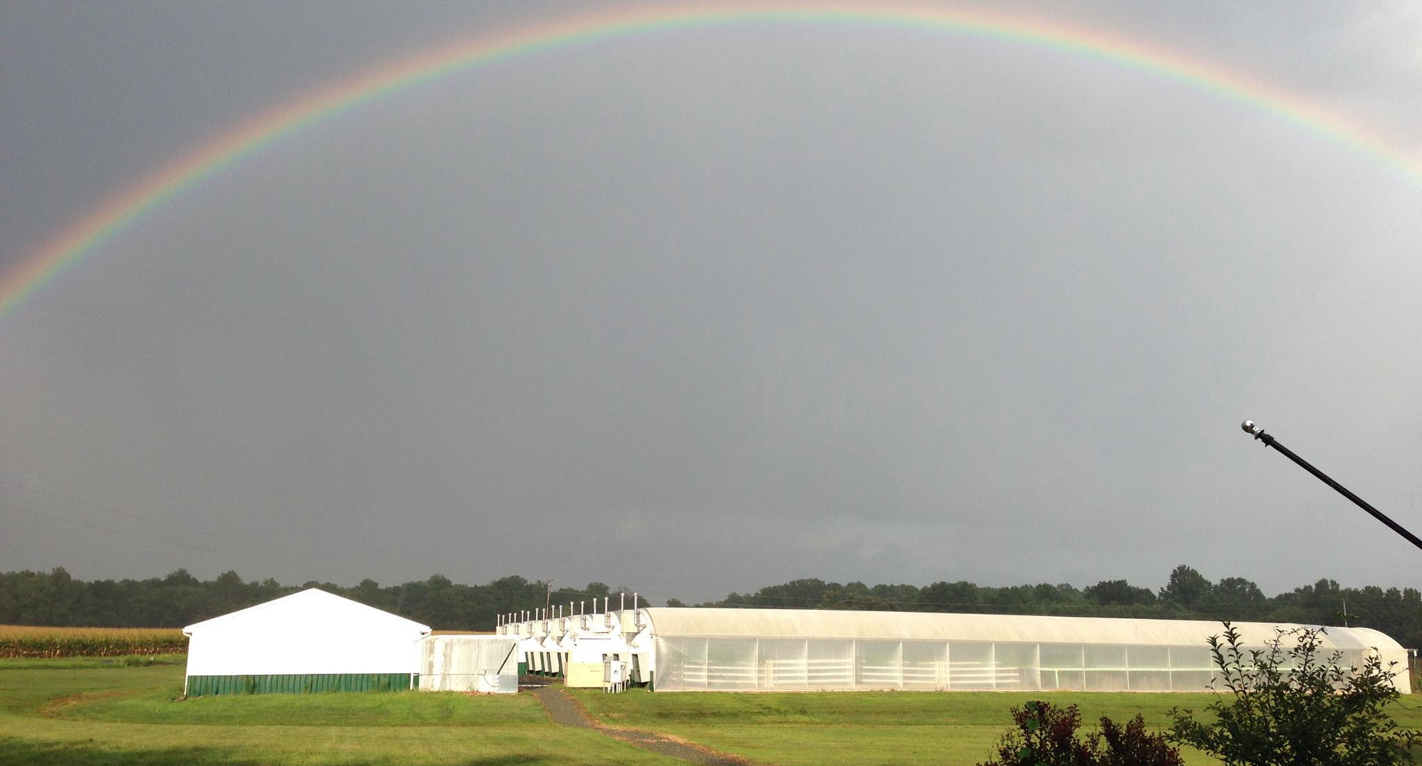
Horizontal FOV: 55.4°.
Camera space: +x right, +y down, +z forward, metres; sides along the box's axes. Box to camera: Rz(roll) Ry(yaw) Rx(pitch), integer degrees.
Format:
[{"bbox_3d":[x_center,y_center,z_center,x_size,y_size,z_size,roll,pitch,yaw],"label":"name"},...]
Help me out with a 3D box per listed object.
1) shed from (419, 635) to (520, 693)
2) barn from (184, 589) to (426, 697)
[{"bbox_3d":[-11.014,12.539,60.472,4.270,2.520,3.200,4,-12,-19],"label":"shed"},{"bbox_3d":[-18.819,11.967,62.468,9.950,4.480,12.500,4,-12,-19],"label":"barn"}]

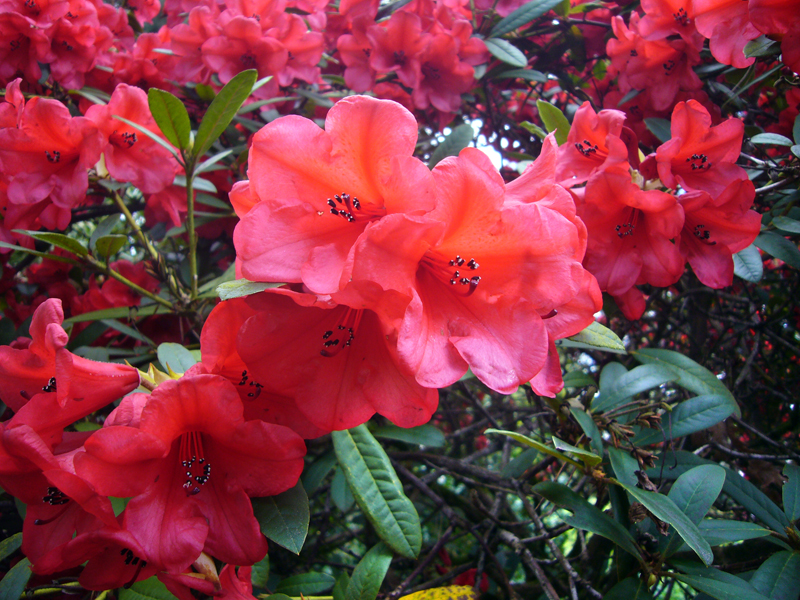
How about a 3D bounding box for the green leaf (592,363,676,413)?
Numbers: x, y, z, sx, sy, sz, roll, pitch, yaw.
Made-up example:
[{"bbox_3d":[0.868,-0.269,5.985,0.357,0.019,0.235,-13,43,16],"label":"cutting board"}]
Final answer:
[{"bbox_3d":[0.225,0.084,0.620,0.090,0.016,0.033,-23,27,12],"label":"green leaf"}]

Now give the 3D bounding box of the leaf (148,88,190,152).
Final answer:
[{"bbox_3d":[-0.155,-0.121,0.438,0.025,0.043,0.008,-28,22,-18],"label":"leaf"}]

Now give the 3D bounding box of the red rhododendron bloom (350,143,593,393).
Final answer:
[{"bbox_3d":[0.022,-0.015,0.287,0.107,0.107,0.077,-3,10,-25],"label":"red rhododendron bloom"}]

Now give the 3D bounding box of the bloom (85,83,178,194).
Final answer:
[{"bbox_3d":[-0.202,-0.122,0.490,0.067,0.076,0.050,-3,4,-17],"label":"bloom"}]

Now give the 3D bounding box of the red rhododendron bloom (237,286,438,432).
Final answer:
[{"bbox_3d":[-0.029,0.019,0.330,0.092,0.092,0.066,1,27,6],"label":"red rhododendron bloom"}]

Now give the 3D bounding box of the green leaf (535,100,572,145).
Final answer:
[{"bbox_3d":[0.127,-0.145,0.535,0.022,0.043,0.008,-36,14,-21],"label":"green leaf"}]

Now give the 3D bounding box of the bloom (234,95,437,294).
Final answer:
[{"bbox_3d":[-0.022,-0.048,0.311,0.096,0.096,0.069,3,1,25],"label":"bloom"}]

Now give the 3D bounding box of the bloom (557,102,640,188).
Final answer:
[{"bbox_3d":[0.156,-0.122,0.510,0.060,0.064,0.050,6,-6,31],"label":"bloom"}]

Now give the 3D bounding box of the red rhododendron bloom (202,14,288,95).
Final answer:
[{"bbox_3d":[-0.196,-0.309,0.826,0.098,0.098,0.071,0,15,-5],"label":"red rhododendron bloom"}]

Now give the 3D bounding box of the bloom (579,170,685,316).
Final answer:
[{"bbox_3d":[0.198,-0.063,0.556,0.098,0.098,0.071,2,20,21],"label":"bloom"}]

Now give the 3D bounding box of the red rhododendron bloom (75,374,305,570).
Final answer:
[{"bbox_3d":[-0.100,0.072,0.321,0.103,0.103,0.074,-1,23,-12],"label":"red rhododendron bloom"}]

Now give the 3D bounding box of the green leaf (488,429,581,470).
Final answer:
[{"bbox_3d":[0.115,0.127,0.550,0.092,0.014,0.028,22,-7,-12],"label":"green leaf"}]

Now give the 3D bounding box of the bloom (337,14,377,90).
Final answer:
[{"bbox_3d":[-0.044,-0.263,0.690,0.052,0.075,0.045,4,4,20],"label":"bloom"}]

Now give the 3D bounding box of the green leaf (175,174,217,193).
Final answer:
[{"bbox_3d":[-0.166,-0.092,0.515,0.057,0.008,0.020,15,30,32],"label":"green leaf"}]

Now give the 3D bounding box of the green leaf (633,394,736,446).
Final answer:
[{"bbox_3d":[0.186,0.081,0.425,0.077,0.010,0.028,-19,46,-7],"label":"green leaf"}]

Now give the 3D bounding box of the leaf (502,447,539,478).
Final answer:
[{"bbox_3d":[0.099,0.132,0.525,0.038,0.008,0.022,-38,56,-15],"label":"leaf"}]

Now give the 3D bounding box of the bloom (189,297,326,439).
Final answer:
[{"bbox_3d":[-0.073,0.035,0.340,0.068,0.068,0.048,-3,4,-17],"label":"bloom"}]

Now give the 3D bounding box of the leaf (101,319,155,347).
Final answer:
[{"bbox_3d":[-0.217,0.027,0.520,0.045,0.008,0.020,31,17,-27],"label":"leaf"}]

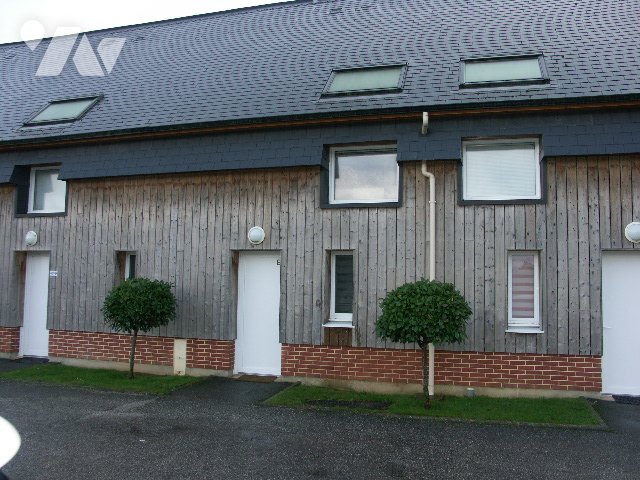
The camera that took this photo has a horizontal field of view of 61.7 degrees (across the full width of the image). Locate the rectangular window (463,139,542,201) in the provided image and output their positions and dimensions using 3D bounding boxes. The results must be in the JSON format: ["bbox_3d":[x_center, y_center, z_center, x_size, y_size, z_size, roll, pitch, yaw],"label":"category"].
[{"bbox_3d":[2.776,-1.075,8.203,1.130,0.930,0.080,0,-4,16],"label":"rectangular window"}]

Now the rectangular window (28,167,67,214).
[{"bbox_3d":[-5.302,-0.988,10.559,1.080,0.940,0.080,0,-4,16],"label":"rectangular window"}]

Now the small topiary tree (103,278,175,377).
[{"bbox_3d":[-3.075,1.480,8.946,1.200,1.660,1.180,0,-4,16],"label":"small topiary tree"}]

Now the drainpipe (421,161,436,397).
[{"bbox_3d":[1.640,0.549,8.066,0.220,3.530,0.110,0,-4,16],"label":"drainpipe"}]

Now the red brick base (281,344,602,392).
[{"bbox_3d":[1.681,1.916,8.206,4.750,0.510,0.200,0,-4,16],"label":"red brick base"}]

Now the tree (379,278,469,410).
[{"bbox_3d":[1.448,1.429,7.418,1.280,1.770,1.250,0,-4,16],"label":"tree"}]

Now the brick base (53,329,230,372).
[{"bbox_3d":[-3.291,1.952,9.658,3.740,0.500,0.200,0,-4,16],"label":"brick base"}]

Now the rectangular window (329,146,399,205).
[{"bbox_3d":[0.726,-1.068,8.802,1.160,0.950,0.080,0,-4,16],"label":"rectangular window"}]

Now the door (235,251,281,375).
[{"bbox_3d":[-1.043,1.242,9.171,0.890,2.120,0.080,0,-4,16],"label":"door"}]

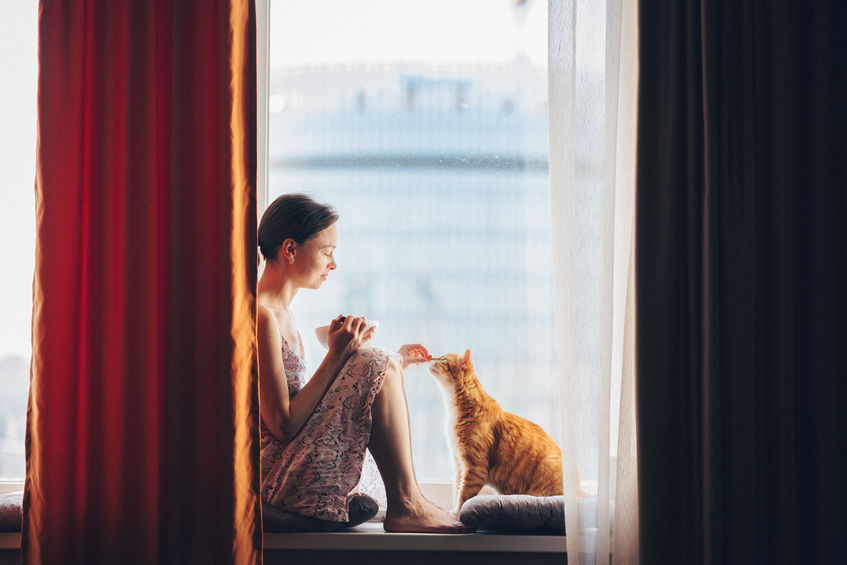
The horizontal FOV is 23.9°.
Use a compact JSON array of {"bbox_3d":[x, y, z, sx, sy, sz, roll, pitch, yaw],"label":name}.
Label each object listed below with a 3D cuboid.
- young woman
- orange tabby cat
[{"bbox_3d":[-0.188,0.208,5.130,0.635,0.875,0.450,0,0,6],"label":"young woman"},{"bbox_3d":[0.220,0.385,5.200,0.410,0.425,0.190,0,0,0],"label":"orange tabby cat"}]

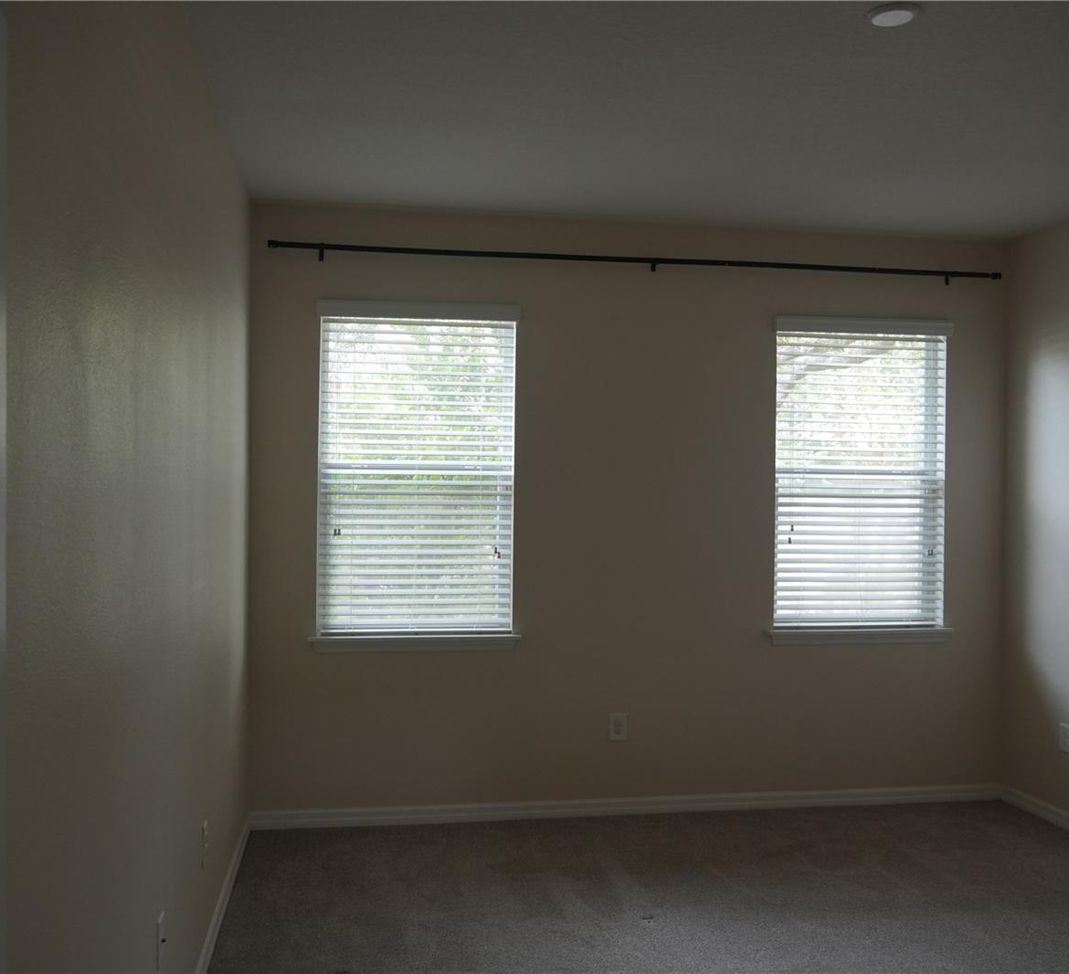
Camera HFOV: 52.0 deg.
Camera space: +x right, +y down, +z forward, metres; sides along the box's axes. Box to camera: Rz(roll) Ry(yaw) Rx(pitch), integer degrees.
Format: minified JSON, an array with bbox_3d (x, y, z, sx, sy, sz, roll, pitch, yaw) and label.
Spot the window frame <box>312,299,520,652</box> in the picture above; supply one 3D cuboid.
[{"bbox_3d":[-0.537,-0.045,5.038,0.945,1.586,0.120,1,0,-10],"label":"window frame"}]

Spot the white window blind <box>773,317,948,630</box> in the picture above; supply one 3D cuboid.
[{"bbox_3d":[1.605,-0.065,5.401,0.920,1.510,0.090,1,0,-10],"label":"white window blind"}]

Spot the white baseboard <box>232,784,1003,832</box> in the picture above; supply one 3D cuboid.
[{"bbox_3d":[0.539,1.517,5.204,3.694,0.083,0.018,1,0,-10],"label":"white baseboard"}]

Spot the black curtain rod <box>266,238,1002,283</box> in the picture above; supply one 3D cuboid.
[{"bbox_3d":[0.564,-1.040,5.153,3.527,0.062,0.095,1,0,-10],"label":"black curtain rod"}]

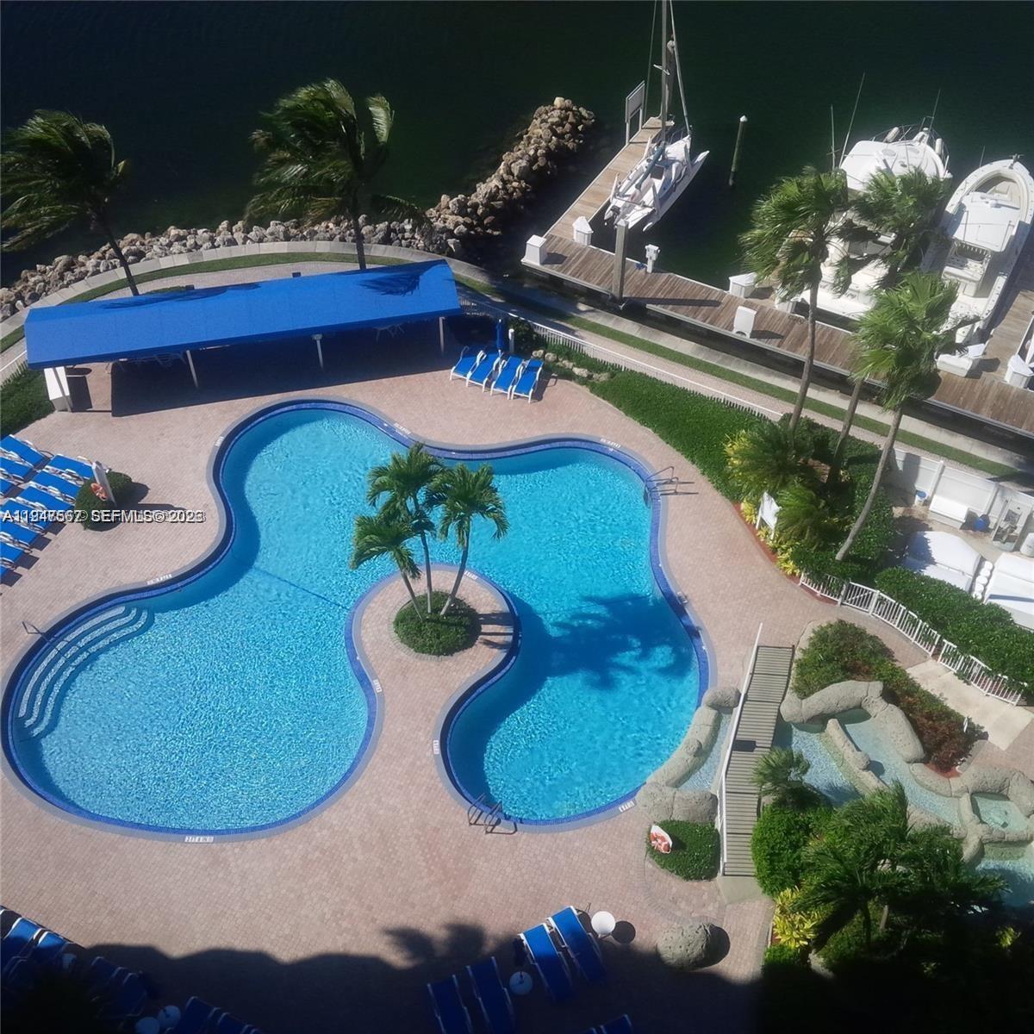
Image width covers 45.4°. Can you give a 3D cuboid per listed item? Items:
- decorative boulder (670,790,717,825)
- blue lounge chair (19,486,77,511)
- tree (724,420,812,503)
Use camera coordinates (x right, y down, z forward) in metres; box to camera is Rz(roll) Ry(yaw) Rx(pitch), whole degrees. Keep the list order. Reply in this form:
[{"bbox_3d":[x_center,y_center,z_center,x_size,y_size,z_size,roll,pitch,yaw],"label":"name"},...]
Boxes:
[{"bbox_3d":[4.410,7.224,30.672,1.150,0.650,0.900,0,48,0],"label":"decorative boulder"},{"bbox_3d":[-14.461,-0.495,37.806,1.850,0.620,0.700,22,52,18],"label":"blue lounge chair"},{"bbox_3d":[7.610,-1.656,37.727,2.700,2.300,2.700,0,49,0],"label":"tree"}]

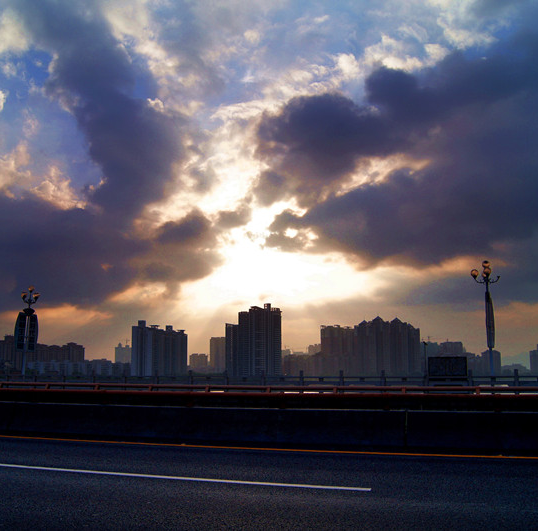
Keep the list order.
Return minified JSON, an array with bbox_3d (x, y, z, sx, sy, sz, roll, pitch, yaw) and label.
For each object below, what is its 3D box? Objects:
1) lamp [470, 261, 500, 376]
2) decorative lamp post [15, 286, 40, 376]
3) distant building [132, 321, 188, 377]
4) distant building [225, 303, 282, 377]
[{"bbox_3d":[10.626,3.145,28.935,1.350,6.600,1.500,-3,-10,17],"label":"lamp"},{"bbox_3d":[-14.954,4.533,36.930,1.350,6.600,1.500,-3,-10,17],"label":"decorative lamp post"},{"bbox_3d":[-146.030,110.952,802.854,75.000,70.000,28.000,10,-14,-44],"label":"distant building"},{"bbox_3d":[-21.819,105.347,849.499,72.000,97.000,32.000,3,-10,-15],"label":"distant building"}]

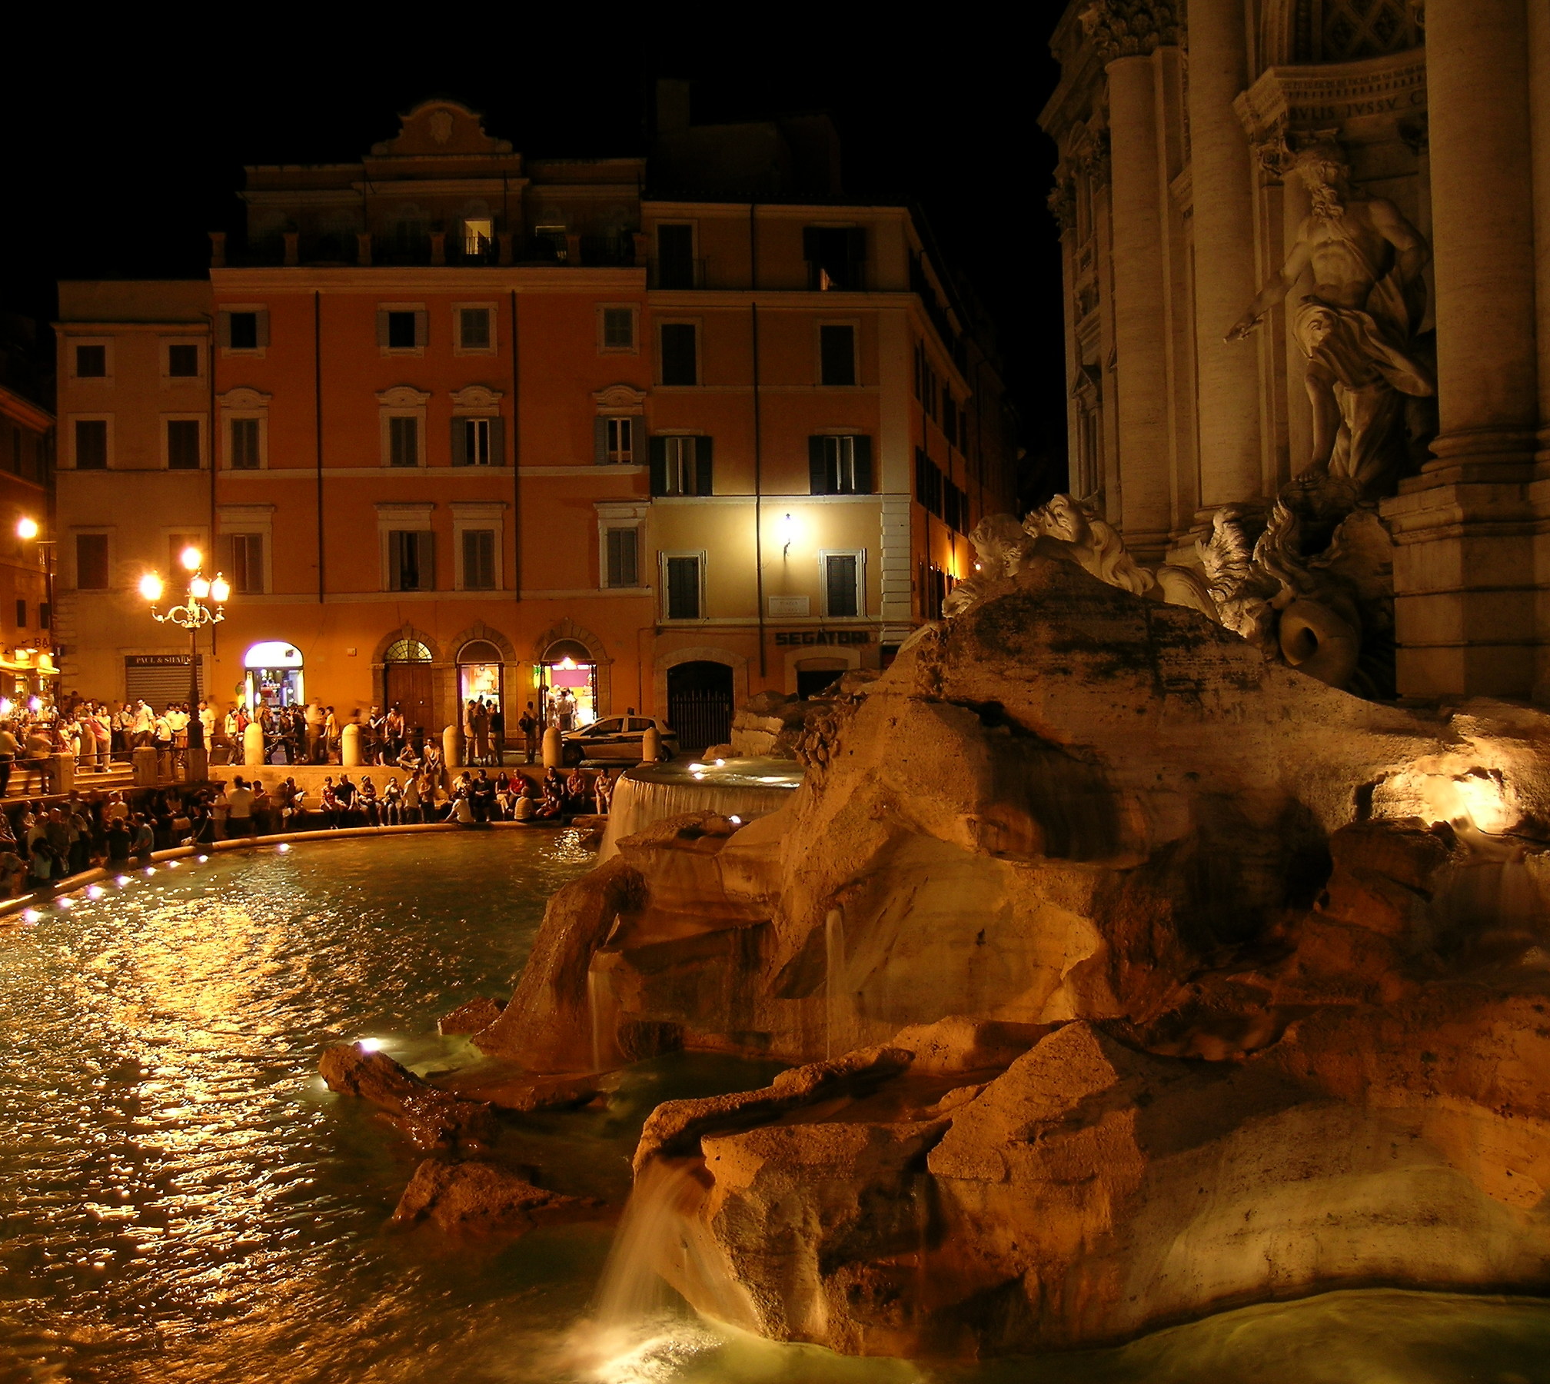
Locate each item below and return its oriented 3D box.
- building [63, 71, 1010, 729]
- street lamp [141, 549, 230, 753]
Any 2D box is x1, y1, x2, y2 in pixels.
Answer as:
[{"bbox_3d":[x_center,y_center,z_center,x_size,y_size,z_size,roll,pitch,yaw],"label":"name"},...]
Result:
[{"bbox_3d":[-8.400,-9.850,63.500,34.000,24.200,21.000,-1,0,-5],"label":"building"},{"bbox_3d":[-15.750,-1.050,39.900,2.250,5.600,2.150,-1,0,0],"label":"street lamp"}]

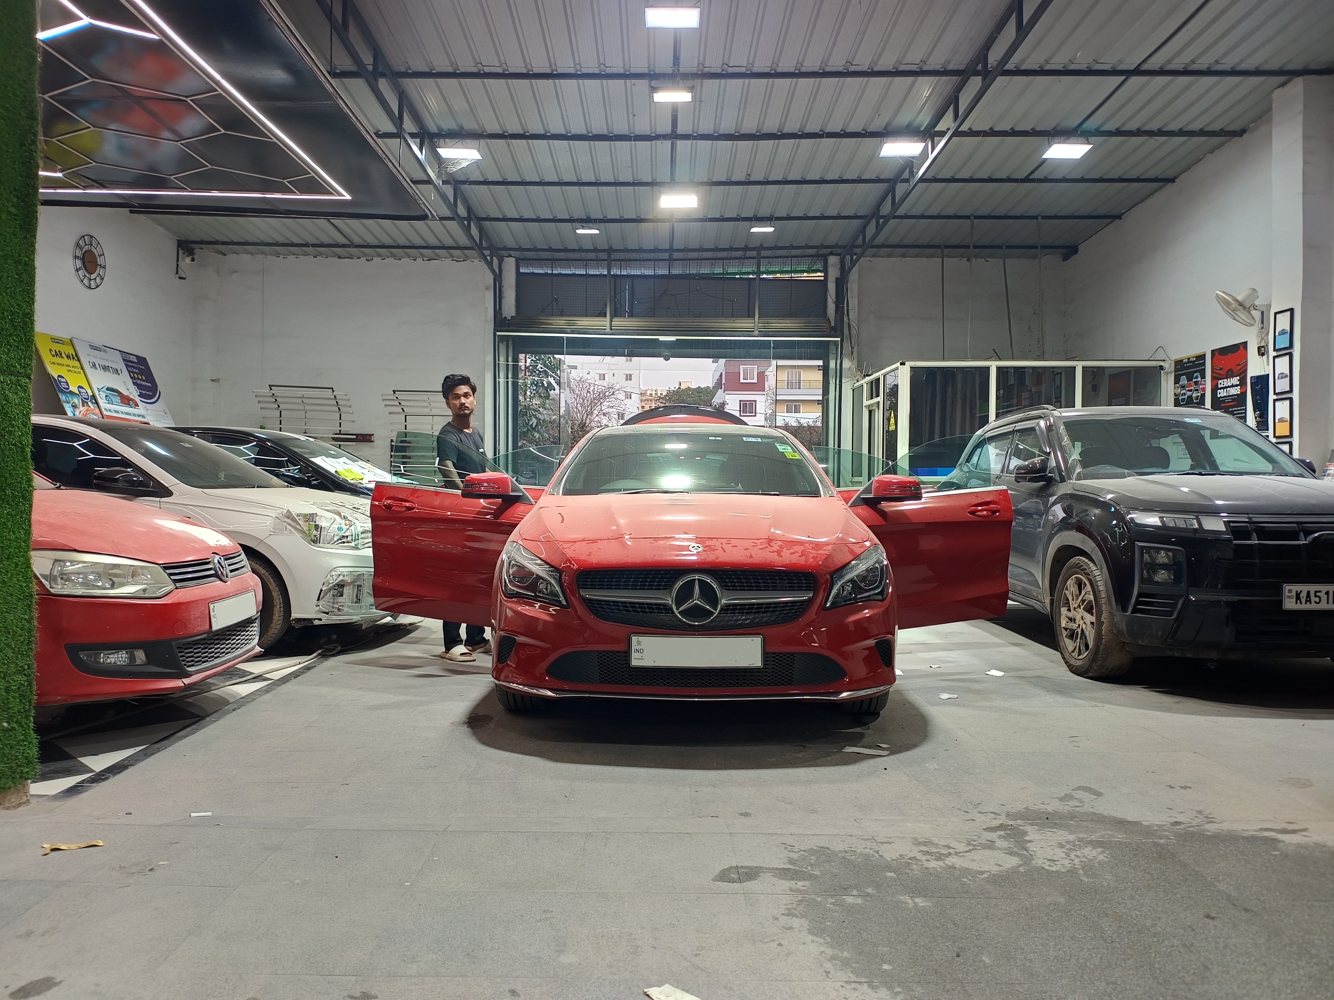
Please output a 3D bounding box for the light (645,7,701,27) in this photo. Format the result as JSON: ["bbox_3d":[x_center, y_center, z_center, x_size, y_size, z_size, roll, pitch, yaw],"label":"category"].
[{"bbox_3d":[0.036,-3.400,6.450,0.385,0.090,0.270,0,0,0],"label":"light"}]

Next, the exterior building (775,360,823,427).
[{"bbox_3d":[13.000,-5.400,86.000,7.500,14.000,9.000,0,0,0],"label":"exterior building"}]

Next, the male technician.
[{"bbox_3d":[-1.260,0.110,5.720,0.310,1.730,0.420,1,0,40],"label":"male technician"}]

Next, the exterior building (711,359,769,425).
[{"bbox_3d":[6.900,-5.400,85.000,5.600,14.000,9.500,0,0,0],"label":"exterior building"}]

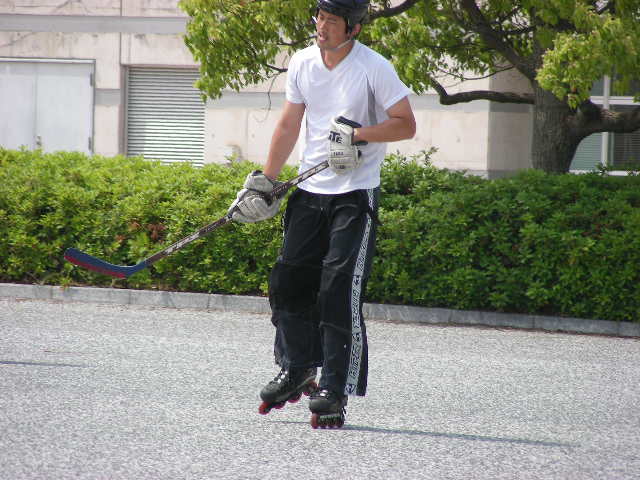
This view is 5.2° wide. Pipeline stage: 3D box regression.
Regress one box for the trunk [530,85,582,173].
[{"bbox_3d":[1.475,-0.310,44.000,0.310,1.320,0.290,1,2,0],"label":"trunk"}]

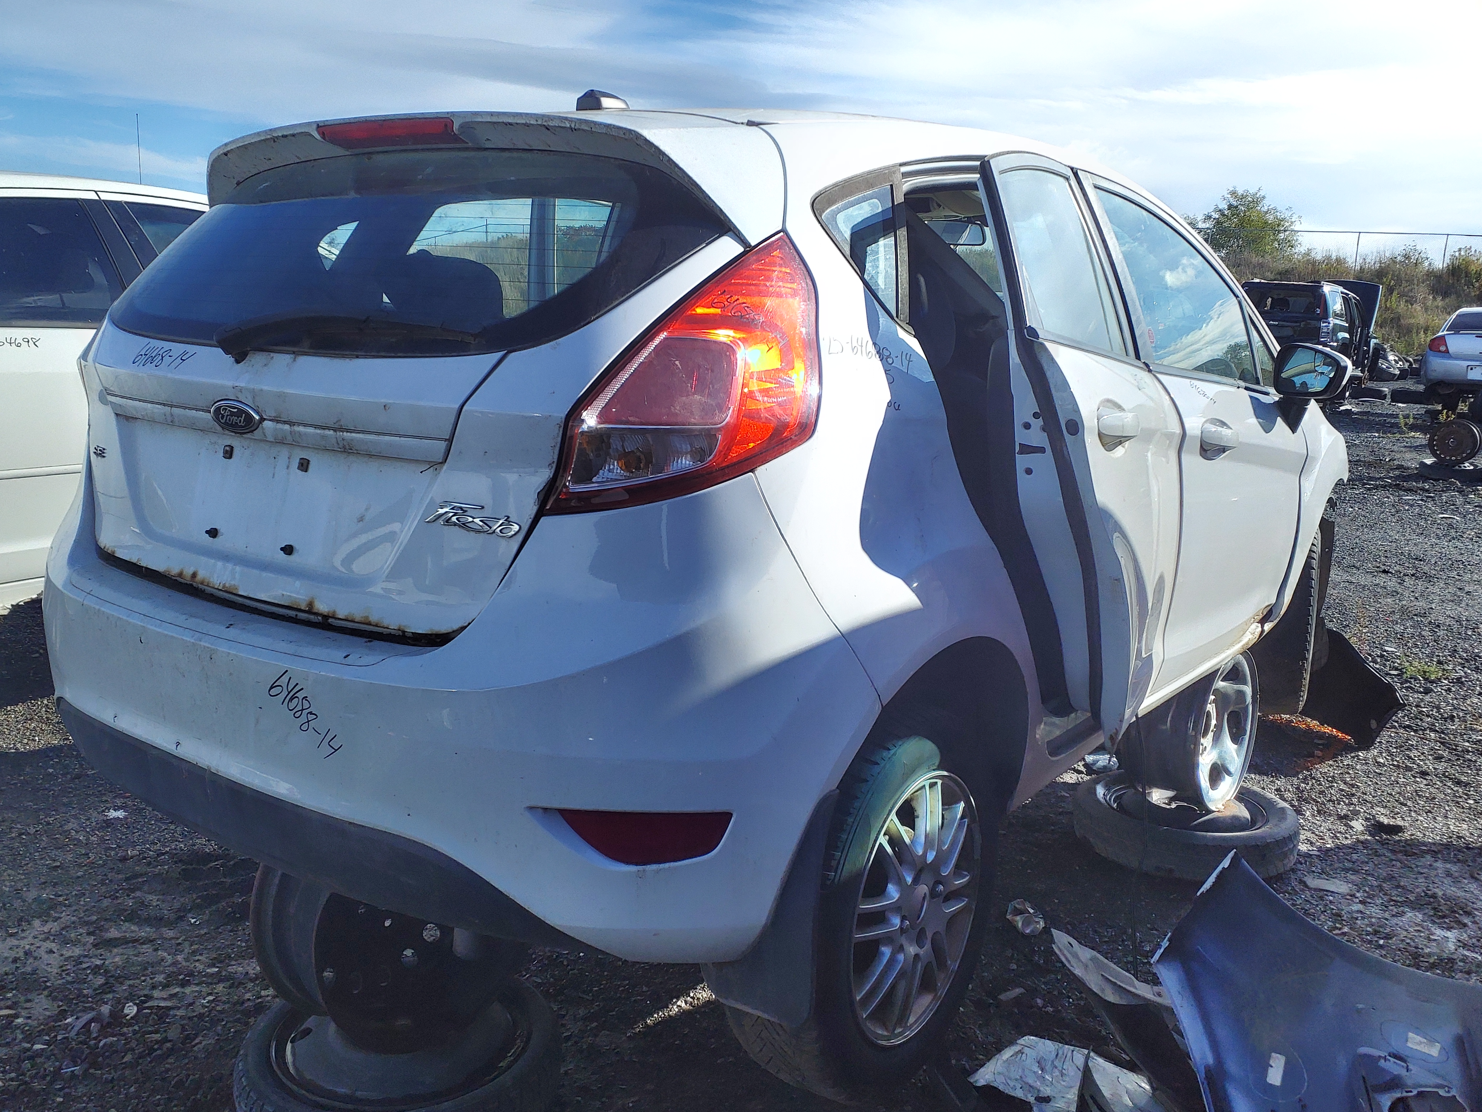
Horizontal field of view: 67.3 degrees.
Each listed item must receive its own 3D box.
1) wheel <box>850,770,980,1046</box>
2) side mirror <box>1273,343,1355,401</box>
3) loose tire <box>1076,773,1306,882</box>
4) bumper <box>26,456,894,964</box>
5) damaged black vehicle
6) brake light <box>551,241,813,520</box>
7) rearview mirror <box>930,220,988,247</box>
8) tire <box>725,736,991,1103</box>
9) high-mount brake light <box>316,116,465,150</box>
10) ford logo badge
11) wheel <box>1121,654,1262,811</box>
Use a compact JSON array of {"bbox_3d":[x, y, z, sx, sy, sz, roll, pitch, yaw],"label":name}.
[{"bbox_3d":[0.206,0.516,1.732,0.180,0.415,0.415,10,14,36],"label":"wheel"},{"bbox_3d":[1.518,-0.483,2.953,0.210,0.155,0.125,12,16,41],"label":"side mirror"},{"bbox_3d":[1.227,0.738,3.114,0.600,0.150,0.600,1,10,0],"label":"loose tire"},{"bbox_3d":[-0.614,0.132,1.698,1.690,0.670,0.460,10,14,36],"label":"bumper"},{"bbox_3d":[10.880,-4.330,21.580,1.820,1.700,4.400,11,16,38],"label":"damaged black vehicle"},{"bbox_3d":[-0.045,-0.220,1.296,0.260,0.345,0.330,6,13,22],"label":"brake light"},{"bbox_3d":[0.595,-0.903,3.119,0.045,0.068,0.240,-7,14,-35],"label":"rearview mirror"},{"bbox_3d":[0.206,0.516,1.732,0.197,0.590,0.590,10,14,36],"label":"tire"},{"bbox_3d":[-0.512,-0.627,1.654,0.325,0.045,0.060,10,14,36],"label":"high-mount brake light"},{"bbox_3d":[-0.686,-0.190,1.521,0.118,0.047,0.014,10,14,36],"label":"ford logo badge"},{"bbox_3d":[1.235,0.460,3.044,0.200,0.420,0.420,12,16,41],"label":"wheel"}]

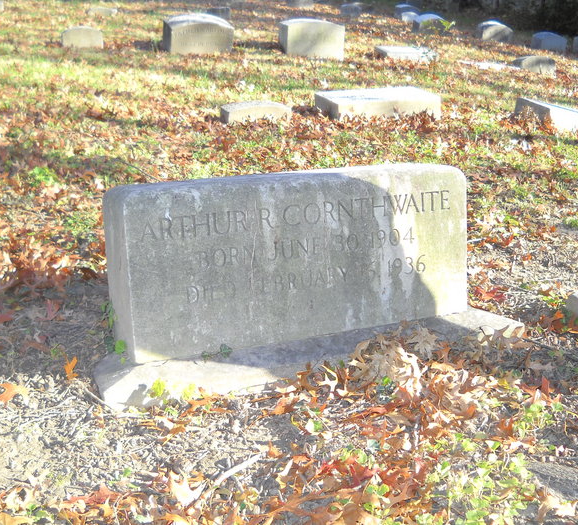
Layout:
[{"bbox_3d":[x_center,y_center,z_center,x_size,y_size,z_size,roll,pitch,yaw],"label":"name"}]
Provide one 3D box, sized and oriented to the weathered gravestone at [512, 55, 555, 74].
[{"bbox_3d":[2.814,-2.247,8.698,0.489,0.206,0.200,4,21,-27],"label":"weathered gravestone"}]

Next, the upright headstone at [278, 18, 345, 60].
[{"bbox_3d":[0.257,-2.385,8.277,0.669,0.387,0.196,-1,11,-24],"label":"upright headstone"}]

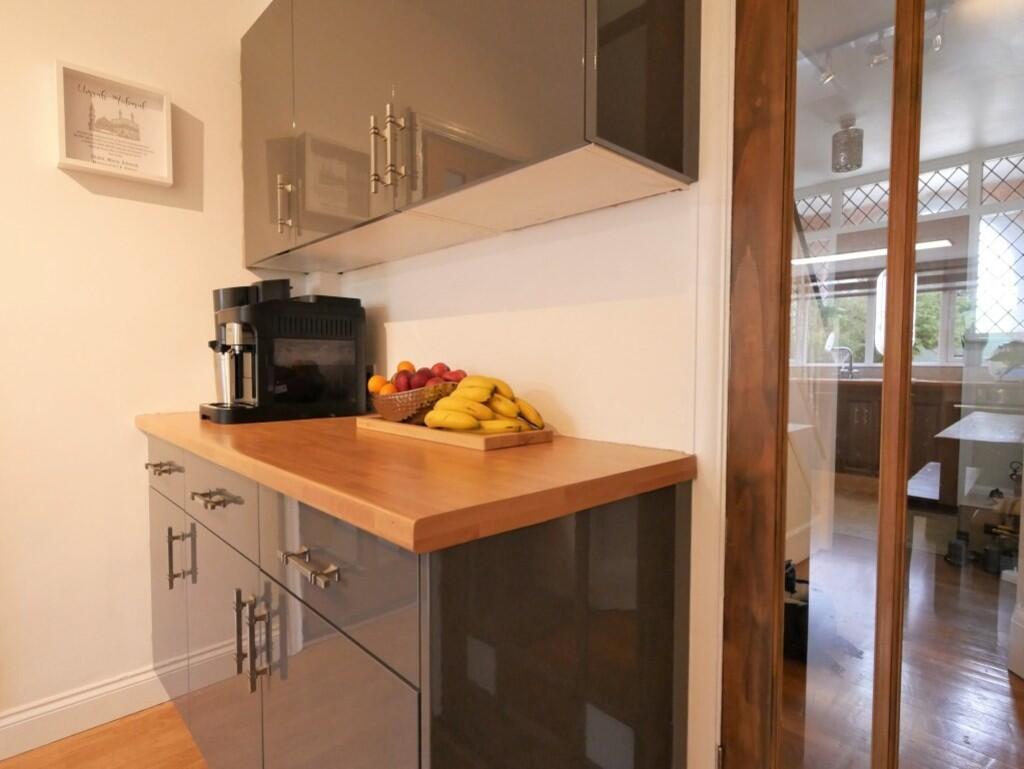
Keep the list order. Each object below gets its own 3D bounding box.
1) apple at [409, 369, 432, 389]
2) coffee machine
[{"bbox_3d":[-0.214,-0.012,1.261,0.055,0.053,0.055,0,2,0],"label":"apple"},{"bbox_3d":[-0.657,-0.093,1.552,0.405,0.378,0.232,-2,3,-44],"label":"coffee machine"}]

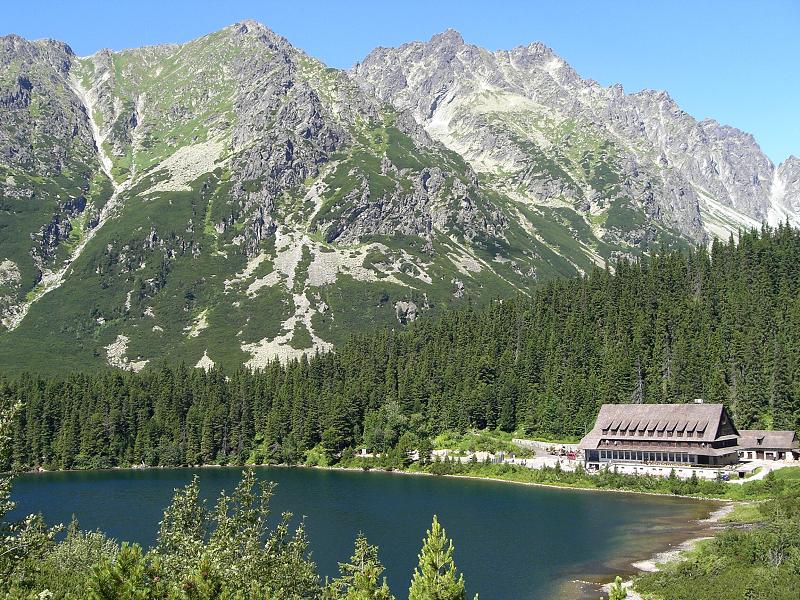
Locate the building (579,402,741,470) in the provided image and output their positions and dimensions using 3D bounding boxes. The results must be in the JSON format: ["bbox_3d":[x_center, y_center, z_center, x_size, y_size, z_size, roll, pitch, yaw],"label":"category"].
[{"bbox_3d":[76.270,39.570,258.730,41.280,17.240,23.000,-5,-7,35],"label":"building"}]

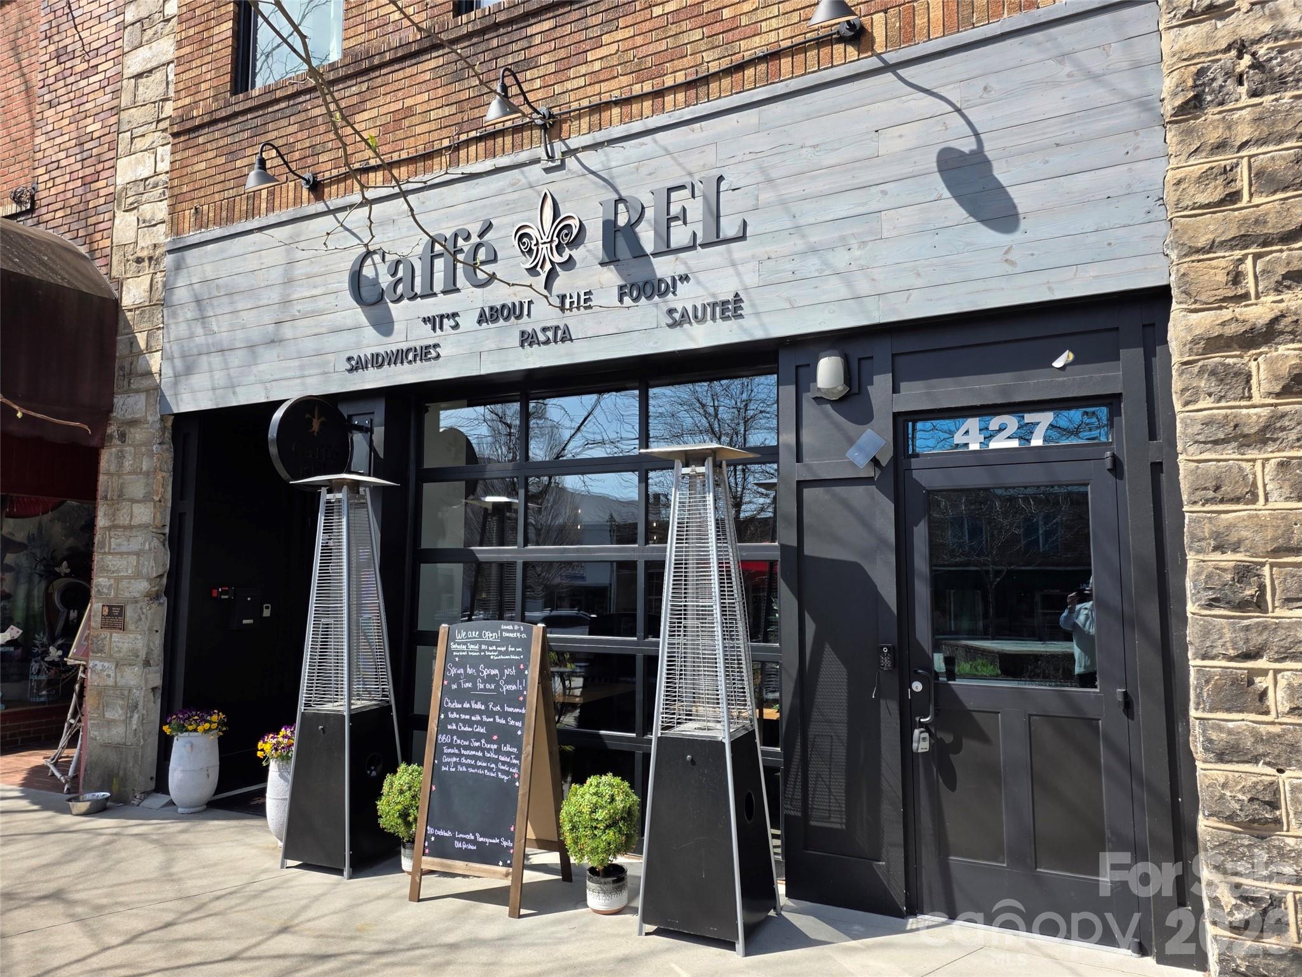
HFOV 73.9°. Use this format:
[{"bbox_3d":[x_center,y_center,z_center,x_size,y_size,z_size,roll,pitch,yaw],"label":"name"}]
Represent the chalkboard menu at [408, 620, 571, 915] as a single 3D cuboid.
[{"bbox_3d":[-0.814,1.412,4.584,0.639,1.383,0.535,-2,-6,22],"label":"chalkboard menu"}]

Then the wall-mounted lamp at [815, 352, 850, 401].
[{"bbox_3d":[0.928,-0.570,4.383,0.144,0.283,0.184,-3,-6,26],"label":"wall-mounted lamp"}]

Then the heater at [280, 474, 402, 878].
[{"bbox_3d":[-1.778,1.041,5.191,0.511,2.258,0.511,-3,-7,30],"label":"heater"}]

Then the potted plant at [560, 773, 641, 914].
[{"bbox_3d":[-0.229,1.745,4.301,0.383,0.644,0.383,0,-6,0],"label":"potted plant"}]

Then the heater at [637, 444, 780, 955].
[{"bbox_3d":[0.291,0.914,4.165,0.511,2.266,0.511,-3,-6,26],"label":"heater"}]

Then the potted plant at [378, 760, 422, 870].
[{"bbox_3d":[-1.326,1.812,4.900,0.383,0.644,0.383,-3,-6,26],"label":"potted plant"}]

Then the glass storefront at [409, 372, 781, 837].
[{"bbox_3d":[-0.464,0.743,5.339,2.699,2.739,0.104,-3,-6,26],"label":"glass storefront"}]

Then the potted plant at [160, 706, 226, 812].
[{"bbox_3d":[-3.229,1.918,6.145,0.439,0.696,0.439,-3,-6,26],"label":"potted plant"}]

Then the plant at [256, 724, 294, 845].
[{"bbox_3d":[-2.194,1.839,5.378,0.439,0.698,0.439,-3,-6,26],"label":"plant"}]

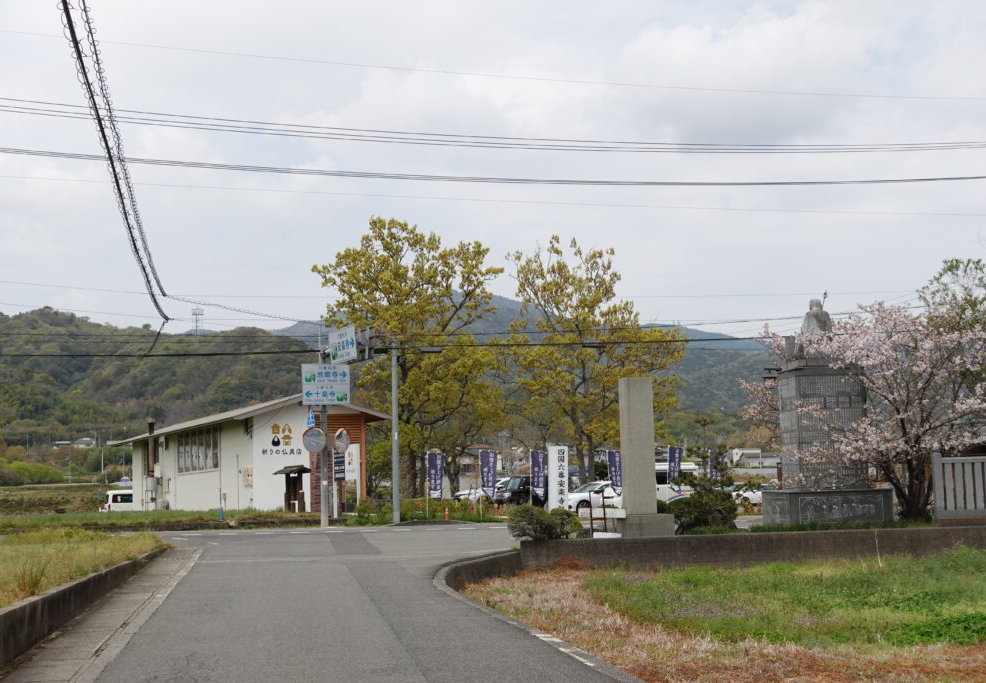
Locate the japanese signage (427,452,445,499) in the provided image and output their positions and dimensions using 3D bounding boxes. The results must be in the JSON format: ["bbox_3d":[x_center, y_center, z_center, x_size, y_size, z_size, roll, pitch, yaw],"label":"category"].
[{"bbox_3d":[-2.057,4.897,58.000,0.600,1.800,0.060,-1,-5,-3],"label":"japanese signage"}]

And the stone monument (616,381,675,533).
[{"bbox_3d":[3.096,2.384,32.600,0.880,3.350,0.880,0,-5,-17],"label":"stone monument"}]

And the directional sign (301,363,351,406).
[{"bbox_3d":[-5.404,1.405,51.700,1.540,1.300,0.100,0,-5,-9],"label":"directional sign"}]

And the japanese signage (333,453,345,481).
[{"bbox_3d":[-5.203,4.186,54.000,0.450,1.050,0.080,-4,-6,28],"label":"japanese signage"}]

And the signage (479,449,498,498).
[{"bbox_3d":[-0.153,4.861,58.000,0.600,1.800,0.060,-1,-5,-3],"label":"signage"}]

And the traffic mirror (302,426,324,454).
[{"bbox_3d":[-5.811,3.213,51.800,0.840,0.840,0.220,1,-5,-22],"label":"traffic mirror"}]

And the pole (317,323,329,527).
[{"bbox_3d":[-5.533,2.726,52.000,0.240,6.660,0.240,-1,-5,-6],"label":"pole"}]

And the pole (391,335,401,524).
[{"bbox_3d":[-3.234,2.928,53.000,0.200,6.300,0.200,-1,-5,-2],"label":"pole"}]

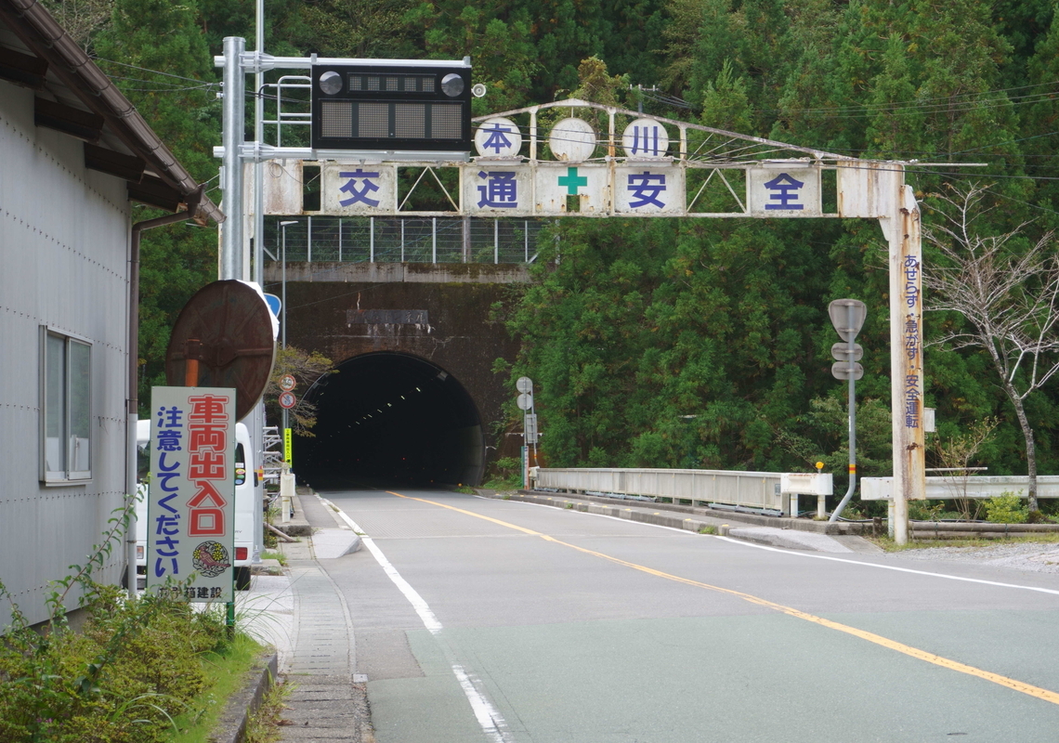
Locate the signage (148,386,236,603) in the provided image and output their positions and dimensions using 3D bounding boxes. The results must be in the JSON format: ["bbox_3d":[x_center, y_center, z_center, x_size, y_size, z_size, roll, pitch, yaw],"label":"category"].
[{"bbox_3d":[-2.203,0.806,15.150,0.550,1.400,0.040,1,-2,-5],"label":"signage"}]

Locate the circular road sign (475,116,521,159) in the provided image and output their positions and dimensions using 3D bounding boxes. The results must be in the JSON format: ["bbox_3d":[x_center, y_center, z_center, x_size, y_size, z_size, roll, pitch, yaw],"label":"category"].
[{"bbox_3d":[-0.509,-3.782,38.138,0.771,0.770,0.080,0,-2,-3],"label":"circular road sign"}]

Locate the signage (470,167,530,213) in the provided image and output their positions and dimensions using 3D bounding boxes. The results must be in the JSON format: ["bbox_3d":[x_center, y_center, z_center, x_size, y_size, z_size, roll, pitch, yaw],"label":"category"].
[{"bbox_3d":[-0.513,-2.968,38.119,1.098,0.761,0.100,0,-2,-3],"label":"signage"}]

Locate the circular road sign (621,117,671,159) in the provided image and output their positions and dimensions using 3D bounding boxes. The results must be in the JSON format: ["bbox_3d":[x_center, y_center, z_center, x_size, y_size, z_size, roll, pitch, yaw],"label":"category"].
[{"bbox_3d":[1.917,-3.772,38.272,0.766,0.757,0.080,0,-2,-3],"label":"circular road sign"}]

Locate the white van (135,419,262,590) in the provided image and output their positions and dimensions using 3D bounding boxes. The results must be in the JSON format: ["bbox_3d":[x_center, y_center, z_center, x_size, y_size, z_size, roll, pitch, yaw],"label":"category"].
[{"bbox_3d":[-3.930,1.480,26.500,1.475,1.875,3.395,0,-2,-9],"label":"white van"}]

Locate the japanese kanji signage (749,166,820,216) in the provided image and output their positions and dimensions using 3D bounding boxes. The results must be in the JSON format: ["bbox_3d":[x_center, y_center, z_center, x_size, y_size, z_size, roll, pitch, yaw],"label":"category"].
[{"bbox_3d":[4.206,-2.965,38.379,1.228,0.782,0.100,0,-2,-3],"label":"japanese kanji signage"}]

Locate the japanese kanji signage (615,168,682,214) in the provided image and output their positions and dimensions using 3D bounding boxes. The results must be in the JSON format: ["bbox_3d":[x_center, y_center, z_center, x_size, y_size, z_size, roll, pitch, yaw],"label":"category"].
[{"bbox_3d":[1.954,-2.963,38.255,1.148,0.779,0.100,0,-2,-3],"label":"japanese kanji signage"}]

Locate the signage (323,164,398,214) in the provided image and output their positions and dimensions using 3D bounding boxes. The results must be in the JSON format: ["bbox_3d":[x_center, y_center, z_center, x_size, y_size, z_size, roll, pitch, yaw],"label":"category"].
[{"bbox_3d":[-2.773,-2.962,37.995,1.216,0.782,0.100,0,-2,-3],"label":"signage"}]

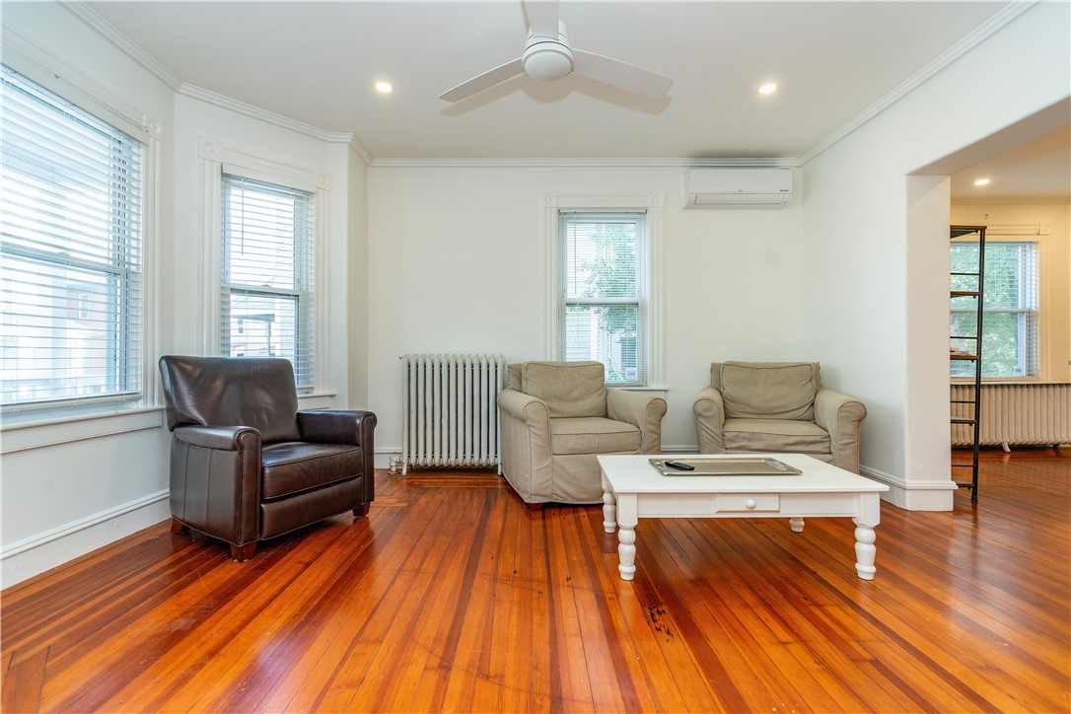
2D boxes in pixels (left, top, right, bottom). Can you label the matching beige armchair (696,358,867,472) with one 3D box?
[{"bbox_3d":[1.615,0.494,3.400,1.010,0.900,0.890,0,0,14],"label":"matching beige armchair"}]

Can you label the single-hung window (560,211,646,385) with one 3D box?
[{"bbox_3d":[0.580,-0.507,4.080,0.740,1.490,0.100,0,0,0],"label":"single-hung window"}]

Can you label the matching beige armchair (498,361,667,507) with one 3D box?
[{"bbox_3d":[0.315,0.494,3.465,1.010,0.900,0.890,0,0,-13],"label":"matching beige armchair"}]

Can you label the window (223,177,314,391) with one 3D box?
[{"bbox_3d":[-1.840,-0.485,3.300,0.100,1.450,0.610,0,0,45],"label":"window"}]

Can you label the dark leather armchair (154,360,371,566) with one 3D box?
[{"bbox_3d":[-1.547,0.466,2.743,0.910,0.955,0.790,0,0,30],"label":"dark leather armchair"}]

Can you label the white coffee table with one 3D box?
[{"bbox_3d":[0.900,0.741,2.290,1.135,0.406,0.660,0,0,0],"label":"white coffee table"}]

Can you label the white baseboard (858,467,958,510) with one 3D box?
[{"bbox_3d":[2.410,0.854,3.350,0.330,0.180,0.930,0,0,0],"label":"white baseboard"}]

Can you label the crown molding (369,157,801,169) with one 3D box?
[{"bbox_3d":[0.425,-1.650,4.020,3.690,0.085,0.065,0,0,0],"label":"crown molding"}]

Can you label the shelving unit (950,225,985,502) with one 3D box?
[{"bbox_3d":[2.745,0.044,3.480,0.360,1.800,0.750,0,0,0],"label":"shelving unit"}]

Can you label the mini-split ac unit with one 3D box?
[{"bbox_3d":[1.675,-1.380,3.955,0.840,0.305,0.190,0,0,0],"label":"mini-split ac unit"}]

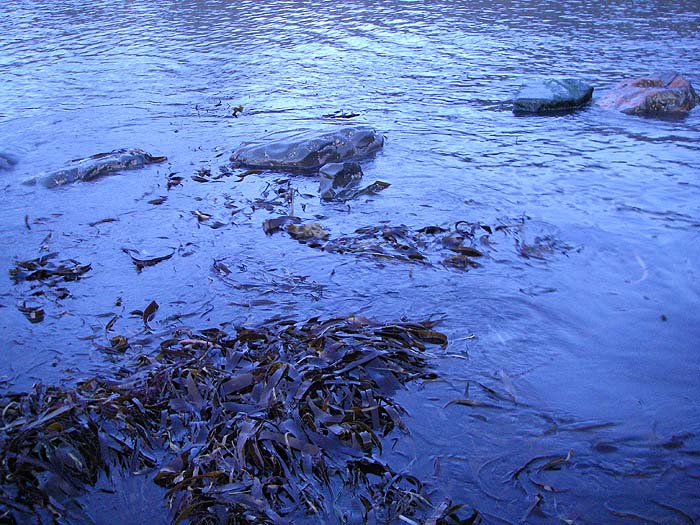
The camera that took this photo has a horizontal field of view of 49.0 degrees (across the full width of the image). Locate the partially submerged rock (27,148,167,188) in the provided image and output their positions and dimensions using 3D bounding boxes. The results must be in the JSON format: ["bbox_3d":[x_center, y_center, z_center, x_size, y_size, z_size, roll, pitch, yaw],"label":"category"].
[{"bbox_3d":[-1.560,-0.600,4.820,0.820,0.160,0.280,-15,29,-28],"label":"partially submerged rock"}]

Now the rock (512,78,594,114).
[{"bbox_3d":[1.670,-1.359,6.364,0.630,0.180,0.470,-5,26,-11],"label":"rock"}]

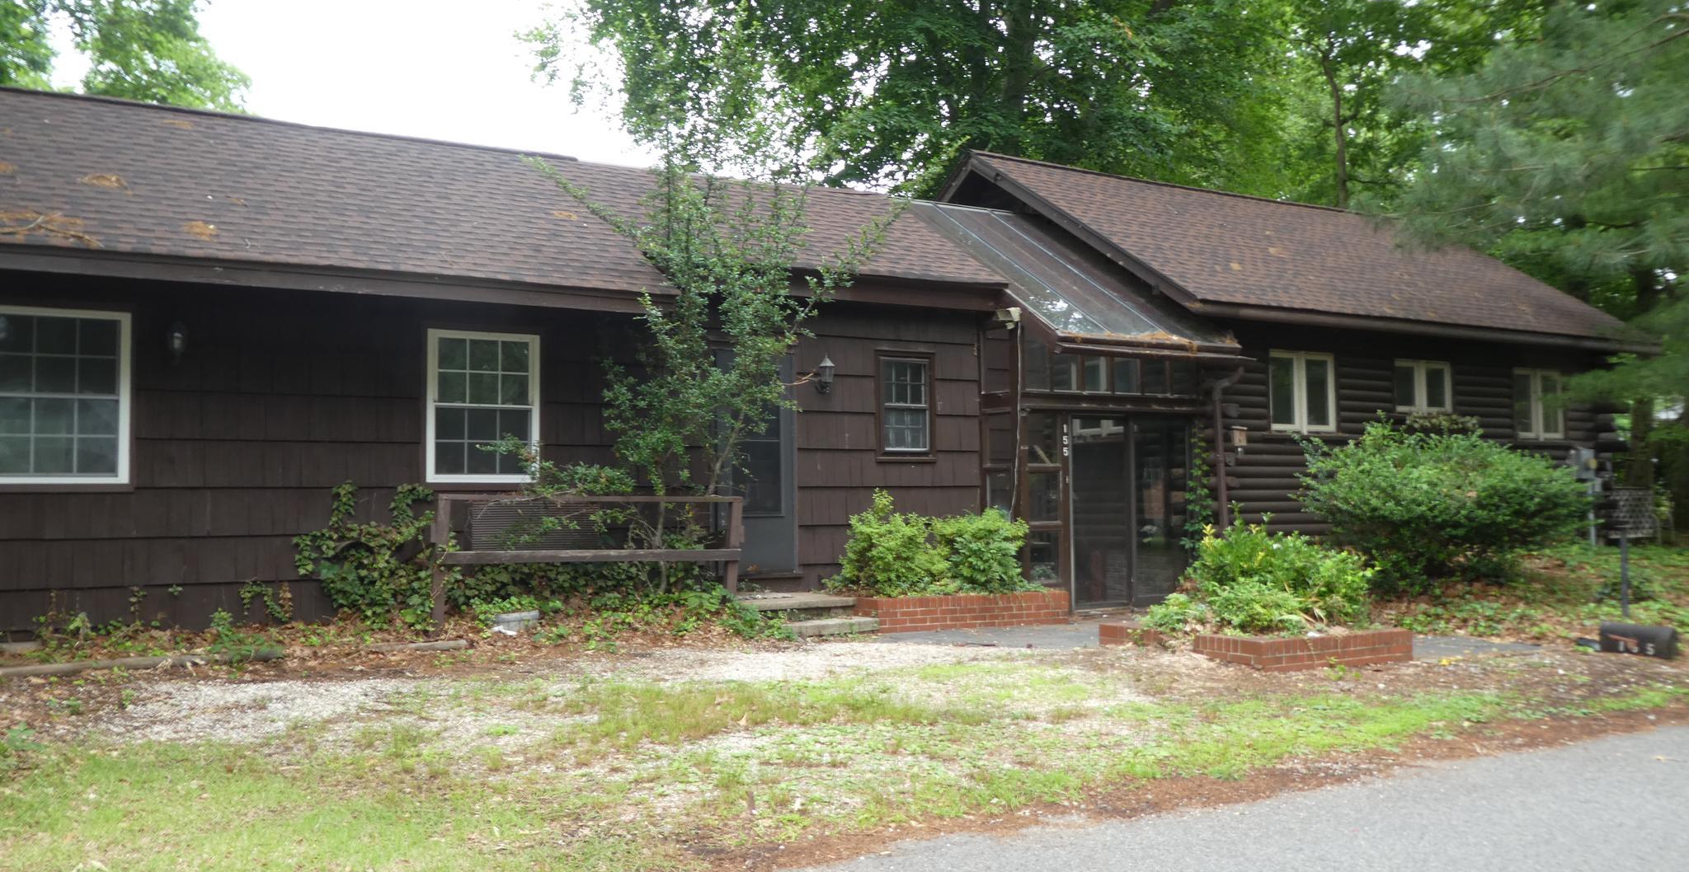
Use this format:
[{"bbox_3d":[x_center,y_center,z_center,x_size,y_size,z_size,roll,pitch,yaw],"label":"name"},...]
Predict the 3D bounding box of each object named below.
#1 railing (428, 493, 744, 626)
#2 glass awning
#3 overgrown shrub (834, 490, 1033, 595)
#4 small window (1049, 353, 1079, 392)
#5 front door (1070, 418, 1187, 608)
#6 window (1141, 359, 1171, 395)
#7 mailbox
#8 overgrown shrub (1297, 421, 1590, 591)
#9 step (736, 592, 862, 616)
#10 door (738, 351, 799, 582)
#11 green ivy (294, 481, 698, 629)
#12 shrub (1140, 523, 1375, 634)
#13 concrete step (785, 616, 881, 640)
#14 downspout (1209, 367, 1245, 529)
[{"bbox_3d":[-1.936,0.925,10.483,2.500,0.950,0.140,1,-4,-30],"label":"railing"},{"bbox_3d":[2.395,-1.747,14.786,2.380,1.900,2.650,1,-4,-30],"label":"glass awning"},{"bbox_3d":[0.877,1.016,12.752,1.950,0.950,1.100,1,-3,-31],"label":"overgrown shrub"},{"bbox_3d":[2.241,-0.649,13.845,0.381,0.403,0.060,1,-3,-31],"label":"small window"},{"bbox_3d":[2.976,0.788,14.101,1.600,2.020,0.100,1,-4,-30],"label":"front door"},{"bbox_3d":[3.284,-0.624,14.341,0.420,0.370,0.060,1,-4,-30],"label":"window"},{"bbox_3d":[5.727,1.482,9.850,0.180,0.225,0.490,1,-4,-25],"label":"mailbox"},{"bbox_3d":[6.350,0.795,14.724,2.850,1.800,2.350,1,-3,-31],"label":"overgrown shrub"},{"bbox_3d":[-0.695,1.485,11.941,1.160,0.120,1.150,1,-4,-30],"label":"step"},{"bbox_3d":[-0.809,0.235,12.714,0.832,2.090,0.060,1,-3,-31],"label":"door"},{"bbox_3d":[-2.690,0.897,10.919,3.050,1.060,1.000,1,-4,-30],"label":"green ivy"},{"bbox_3d":[3.207,1.060,10.531,1.650,0.850,1.400,1,-3,-31],"label":"shrub"},{"bbox_3d":[-0.261,1.630,11.538,1.080,0.120,0.380,1,-3,-31],"label":"concrete step"},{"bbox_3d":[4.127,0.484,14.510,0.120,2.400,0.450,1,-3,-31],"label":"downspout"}]

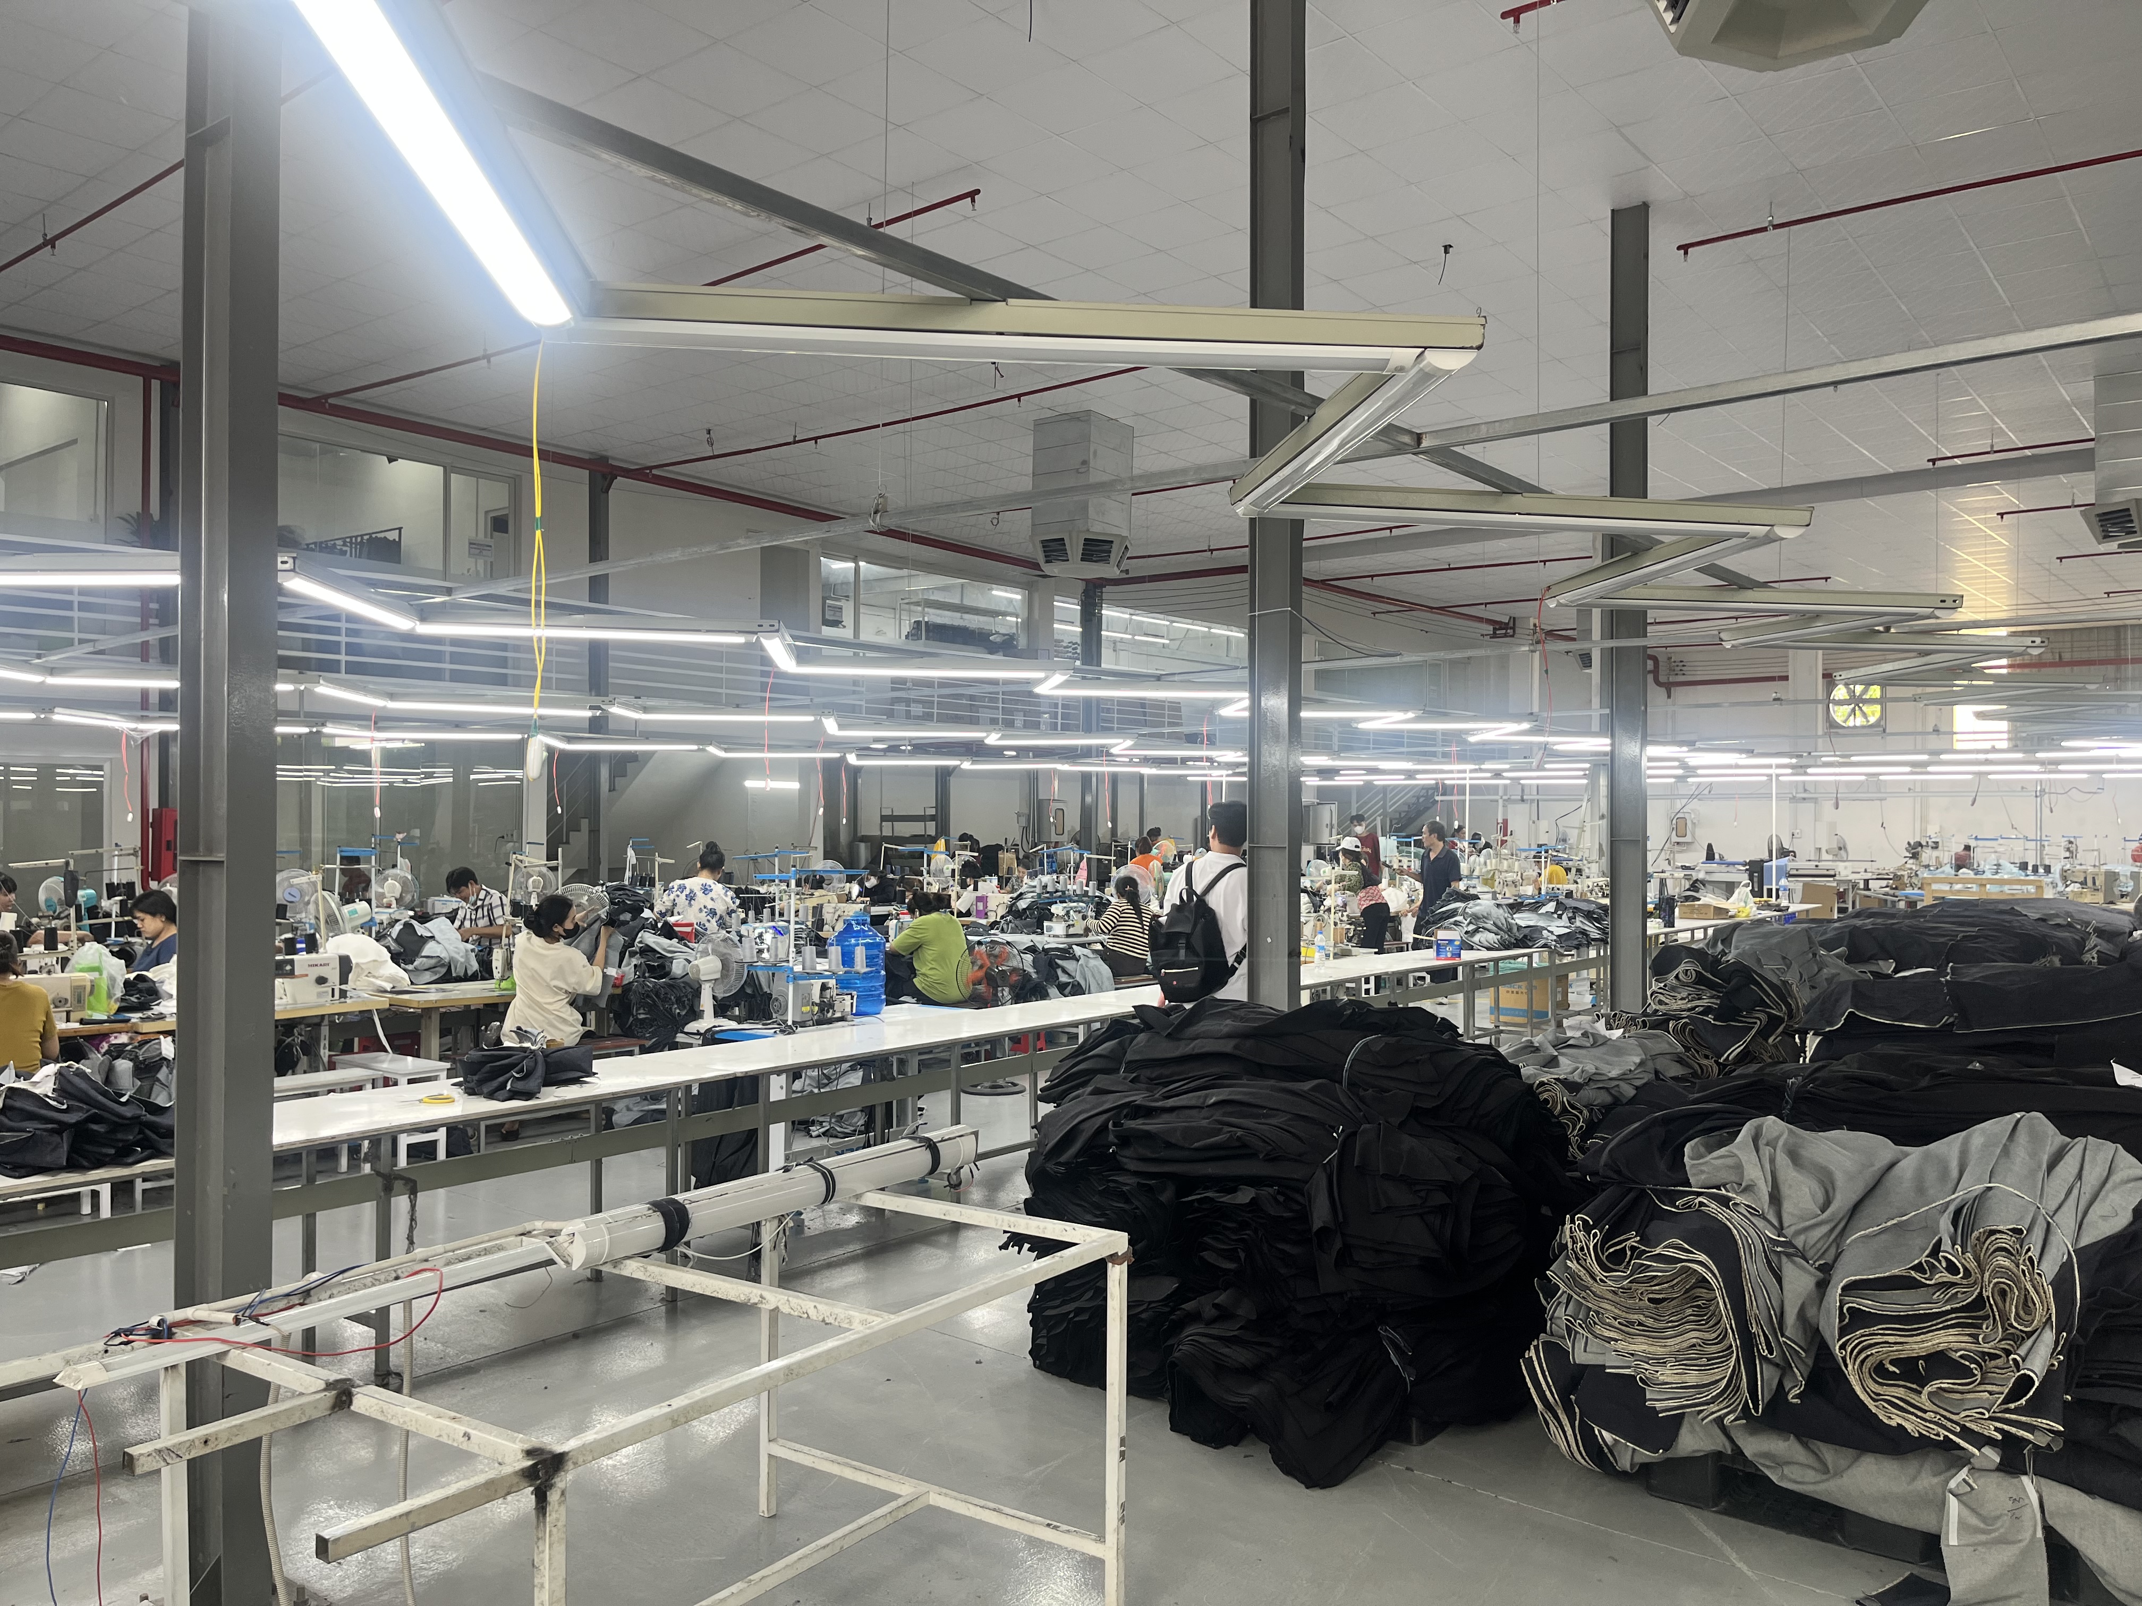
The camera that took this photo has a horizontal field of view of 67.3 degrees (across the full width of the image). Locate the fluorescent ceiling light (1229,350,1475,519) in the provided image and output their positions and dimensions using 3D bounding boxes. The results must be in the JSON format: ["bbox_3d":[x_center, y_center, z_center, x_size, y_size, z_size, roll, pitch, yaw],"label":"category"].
[{"bbox_3d":[0.459,-0.641,2.874,0.075,0.072,1.230,0,-1,-7],"label":"fluorescent ceiling light"}]

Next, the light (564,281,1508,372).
[{"bbox_3d":[-0.051,-0.648,2.231,1.256,0.072,0.075,0,-1,-6],"label":"light"}]

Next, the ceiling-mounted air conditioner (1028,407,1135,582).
[{"bbox_3d":[0.124,-2.821,15.089,0.680,1.489,0.680,0,-1,39],"label":"ceiling-mounted air conditioner"}]

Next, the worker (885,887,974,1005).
[{"bbox_3d":[-0.864,1.124,9.696,0.680,1.220,0.500,0,-1,28],"label":"worker"}]

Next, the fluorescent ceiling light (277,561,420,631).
[{"bbox_3d":[-2.270,-0.647,5.108,0.075,0.072,1.230,0,-1,-6],"label":"fluorescent ceiling light"}]

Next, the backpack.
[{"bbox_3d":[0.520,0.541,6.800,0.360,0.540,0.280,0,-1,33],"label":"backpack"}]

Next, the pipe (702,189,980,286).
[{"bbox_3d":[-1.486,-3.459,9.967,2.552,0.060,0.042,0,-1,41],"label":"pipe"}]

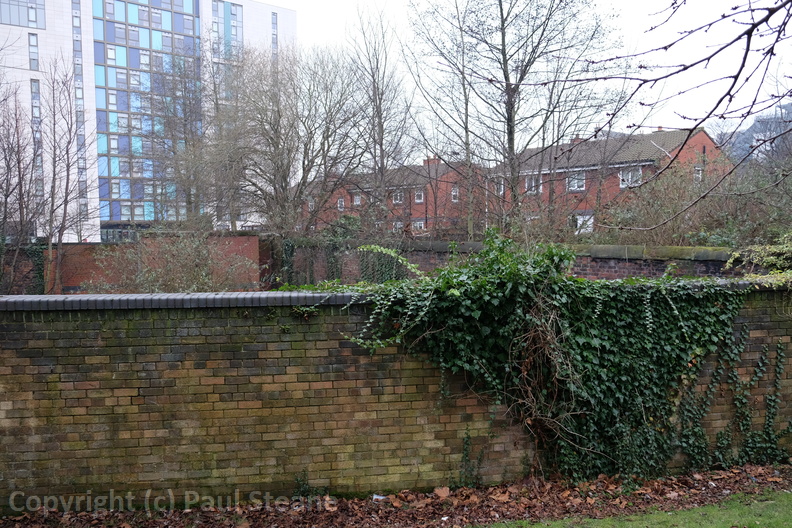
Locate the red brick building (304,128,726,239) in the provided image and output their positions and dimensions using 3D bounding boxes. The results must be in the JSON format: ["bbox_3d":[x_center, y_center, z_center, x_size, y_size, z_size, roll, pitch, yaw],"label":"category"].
[{"bbox_3d":[5.583,-4.987,51.399,10.500,7.800,41.000,-3,4,-37],"label":"red brick building"}]

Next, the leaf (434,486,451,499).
[{"bbox_3d":[0.450,2.212,5.750,0.155,0.070,0.120,0,3,0],"label":"leaf"}]

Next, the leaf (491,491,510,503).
[{"bbox_3d":[0.999,2.223,5.680,0.190,0.050,0.150,0,3,0],"label":"leaf"}]

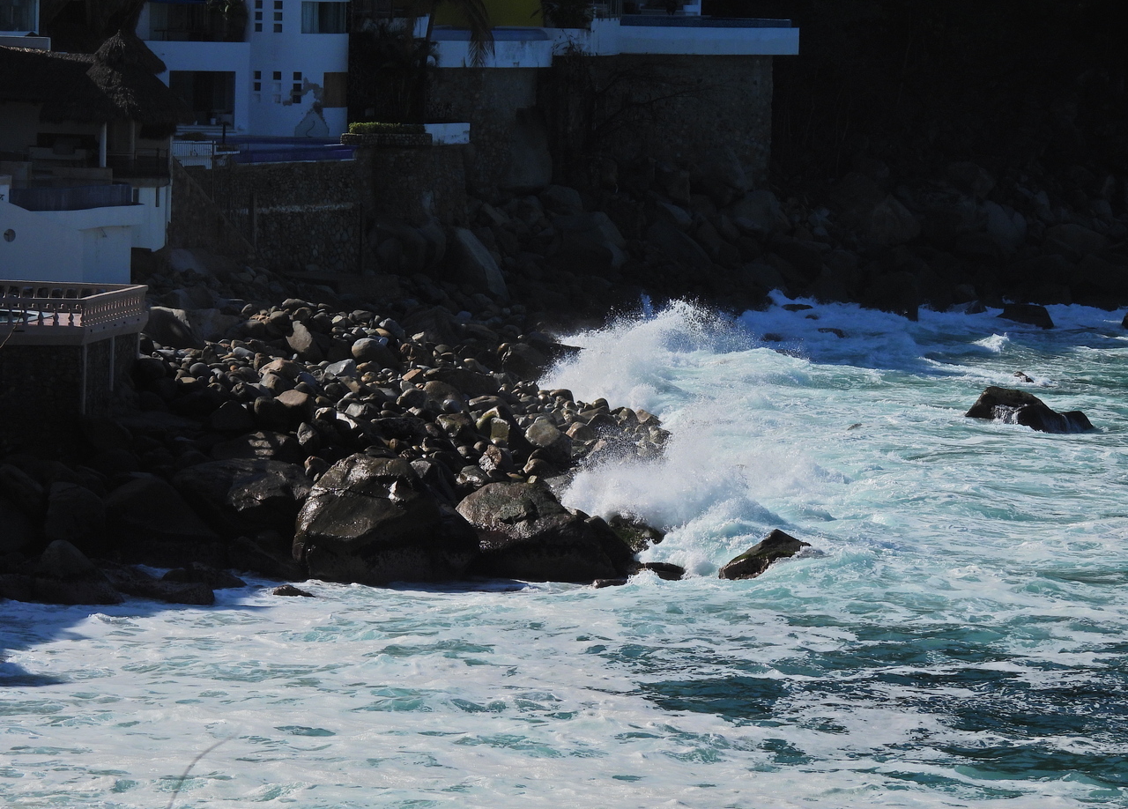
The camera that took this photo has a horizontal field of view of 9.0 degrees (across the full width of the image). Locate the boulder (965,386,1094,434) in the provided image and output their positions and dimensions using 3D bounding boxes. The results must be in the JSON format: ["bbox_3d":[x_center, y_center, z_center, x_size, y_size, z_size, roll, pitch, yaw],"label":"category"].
[{"bbox_3d":[18.026,0.188,278.000,4.990,1.760,2.900,1,4,0],"label":"boulder"}]

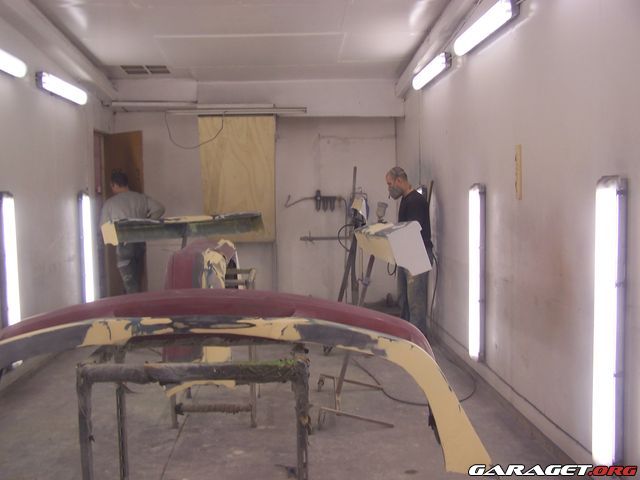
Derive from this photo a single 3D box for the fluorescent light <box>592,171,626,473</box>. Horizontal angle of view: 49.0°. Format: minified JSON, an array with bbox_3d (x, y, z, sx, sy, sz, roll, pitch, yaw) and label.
[{"bbox_3d":[1.240,0.372,3.016,0.095,1.275,0.130,-1,4,-3],"label":"fluorescent light"}]

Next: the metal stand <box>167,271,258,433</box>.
[{"bbox_3d":[-0.638,0.647,4.387,0.520,0.880,0.640,-1,4,-3],"label":"metal stand"}]

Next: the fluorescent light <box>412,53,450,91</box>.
[{"bbox_3d":[1.030,-1.547,6.532,0.095,0.130,1.275,-1,4,-3],"label":"fluorescent light"}]

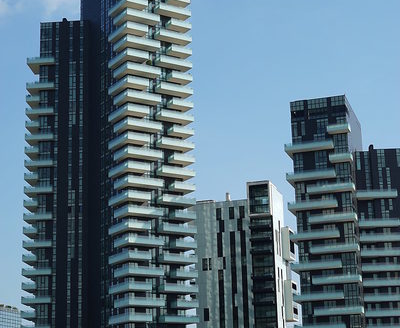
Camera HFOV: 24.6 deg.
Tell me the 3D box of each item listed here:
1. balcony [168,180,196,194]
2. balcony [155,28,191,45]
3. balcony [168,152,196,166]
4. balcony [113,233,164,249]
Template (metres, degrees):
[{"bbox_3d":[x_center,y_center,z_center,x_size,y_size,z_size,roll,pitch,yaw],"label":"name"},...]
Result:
[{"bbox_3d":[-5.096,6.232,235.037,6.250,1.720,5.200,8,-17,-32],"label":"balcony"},{"bbox_3d":[-6.800,-31.590,230.190,9.100,1.570,3.400,8,-18,-32],"label":"balcony"},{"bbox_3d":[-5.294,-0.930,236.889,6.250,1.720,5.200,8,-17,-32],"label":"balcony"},{"bbox_3d":[-14.090,18.490,213.350,9.210,1.570,7.040,8,-18,-32],"label":"balcony"}]

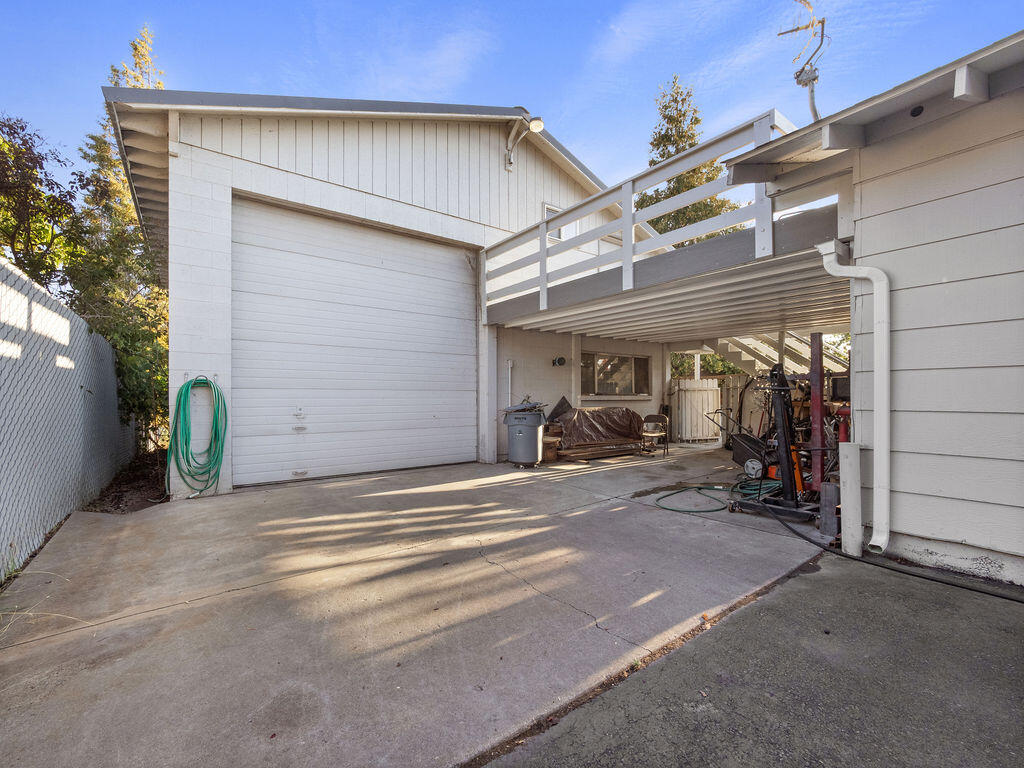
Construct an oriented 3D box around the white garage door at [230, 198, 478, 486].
[{"bbox_3d":[-2.115,-0.515,6.355,3.660,3.720,0.100,1,-1,-35],"label":"white garage door"}]

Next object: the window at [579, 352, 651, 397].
[{"bbox_3d":[2.364,-0.200,9.200,2.320,0.950,0.120,1,-1,-35],"label":"window"}]

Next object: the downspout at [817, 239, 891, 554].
[{"bbox_3d":[2.630,0.040,3.210,0.200,2.400,0.430,1,-1,-38],"label":"downspout"}]

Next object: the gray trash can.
[{"bbox_3d":[0.221,0.935,7.040,0.670,0.950,0.640,0,-1,0],"label":"gray trash can"}]

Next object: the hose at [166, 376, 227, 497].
[{"bbox_3d":[-3.676,0.614,4.840,0.580,1.420,0.160,1,-1,-35],"label":"hose"}]

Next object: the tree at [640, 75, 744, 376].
[{"bbox_3d":[6.700,-5.000,15.800,4.400,13.300,4.400,0,-1,23],"label":"tree"}]

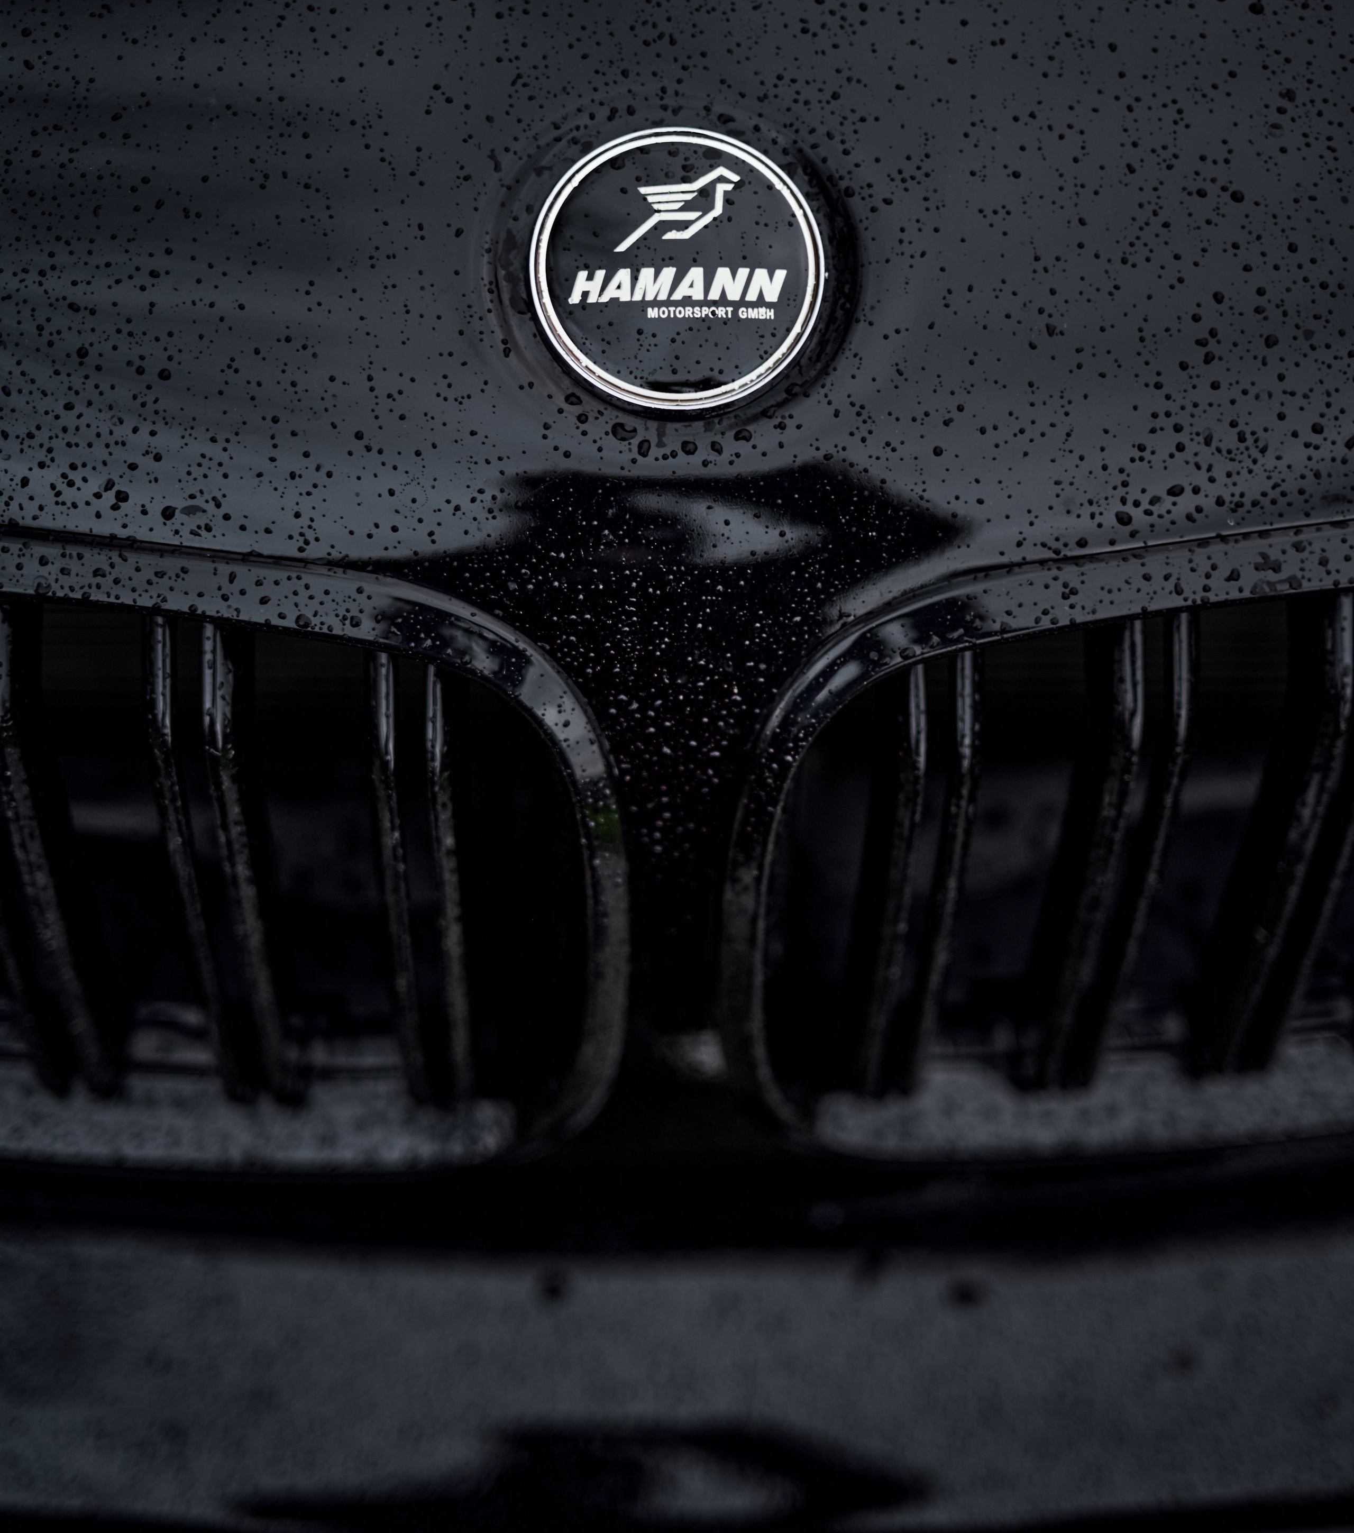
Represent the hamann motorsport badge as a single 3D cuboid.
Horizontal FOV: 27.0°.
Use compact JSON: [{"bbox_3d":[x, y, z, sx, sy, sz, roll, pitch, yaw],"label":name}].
[{"bbox_3d":[0.000,-0.138,0.786,0.082,0.008,0.082,0,80,-3],"label":"hamann motorsport badge"}]

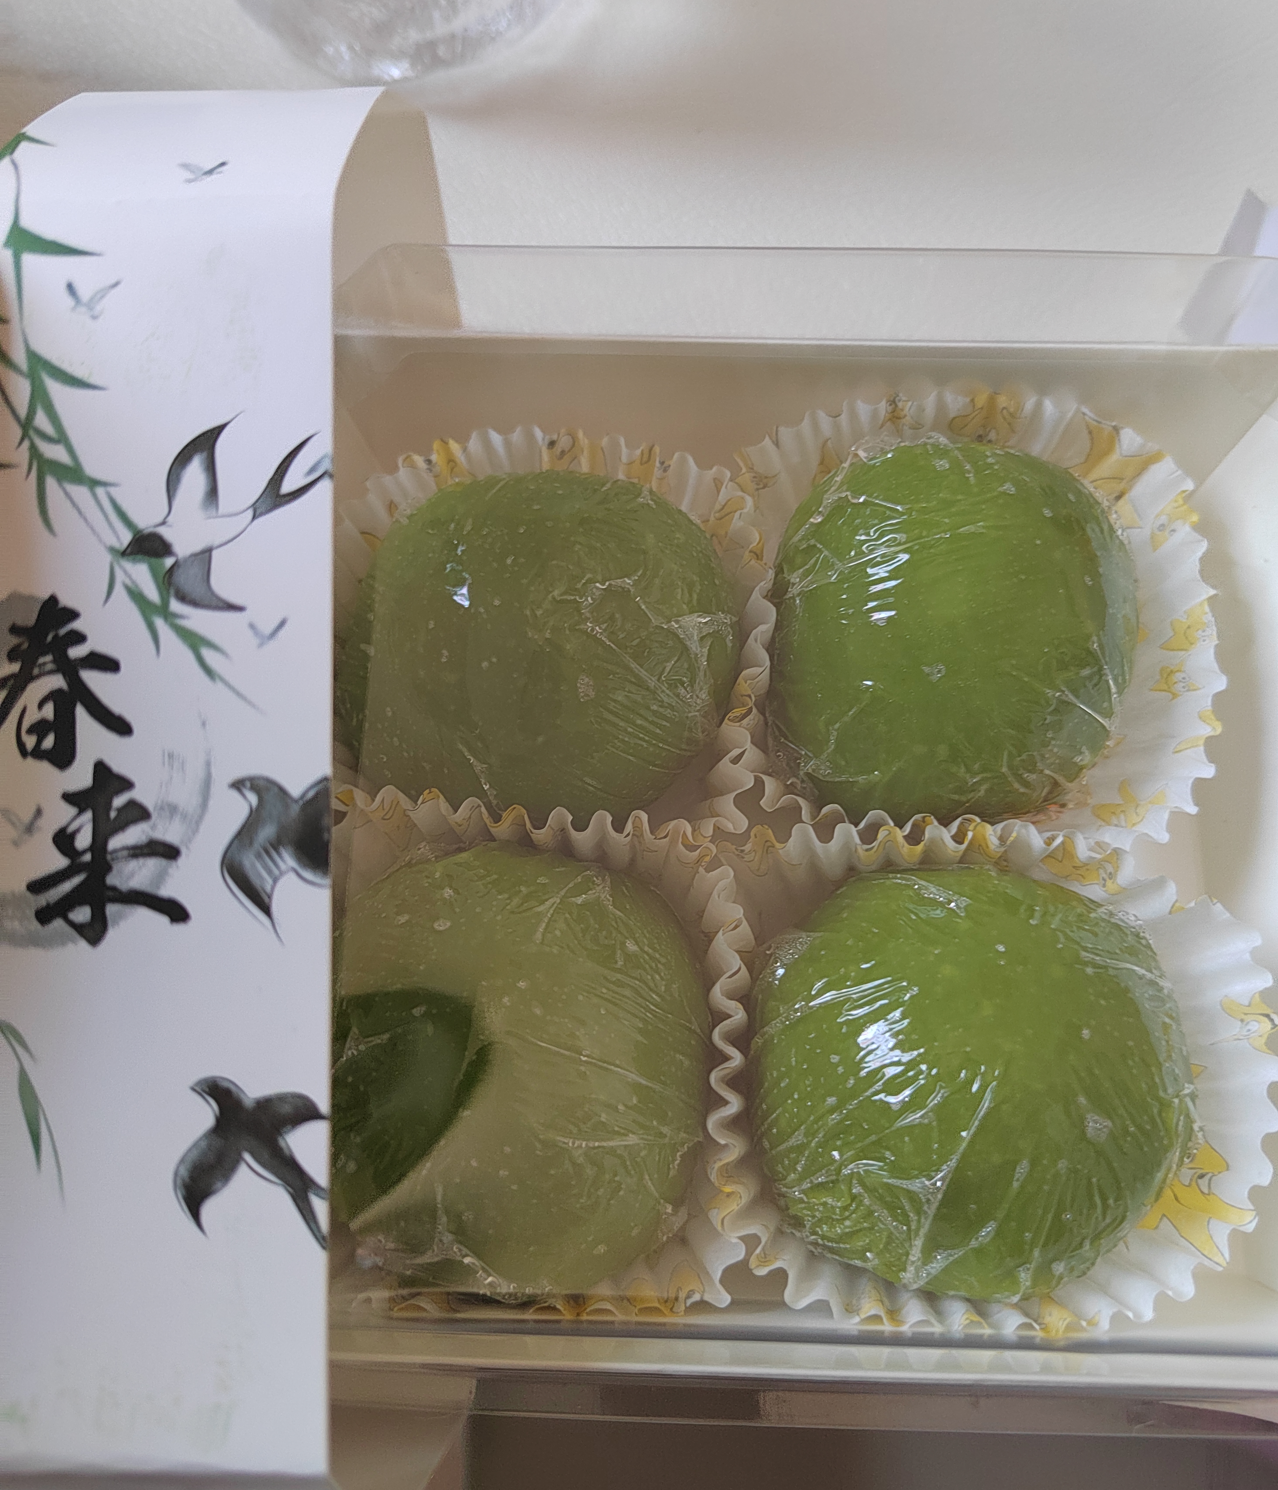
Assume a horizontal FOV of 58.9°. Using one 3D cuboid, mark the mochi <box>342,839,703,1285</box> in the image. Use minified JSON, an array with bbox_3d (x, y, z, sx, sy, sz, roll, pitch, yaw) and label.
[{"bbox_3d":[-0.018,0.043,0.153,0.056,0.043,0.058,1,76,1],"label":"mochi"}]

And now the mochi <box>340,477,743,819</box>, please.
[{"bbox_3d":[-0.015,-0.015,0.168,0.059,0.042,0.053,1,76,1],"label":"mochi"}]

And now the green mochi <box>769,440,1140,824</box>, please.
[{"bbox_3d":[0.046,-0.017,0.167,0.053,0.042,0.057,1,76,1],"label":"green mochi"}]

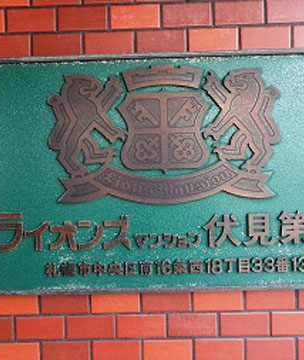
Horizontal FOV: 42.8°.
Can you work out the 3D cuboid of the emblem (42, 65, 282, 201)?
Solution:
[{"bbox_3d":[0.022,-0.085,0.732,0.438,0.259,0.012,-1,1,1],"label":"emblem"}]

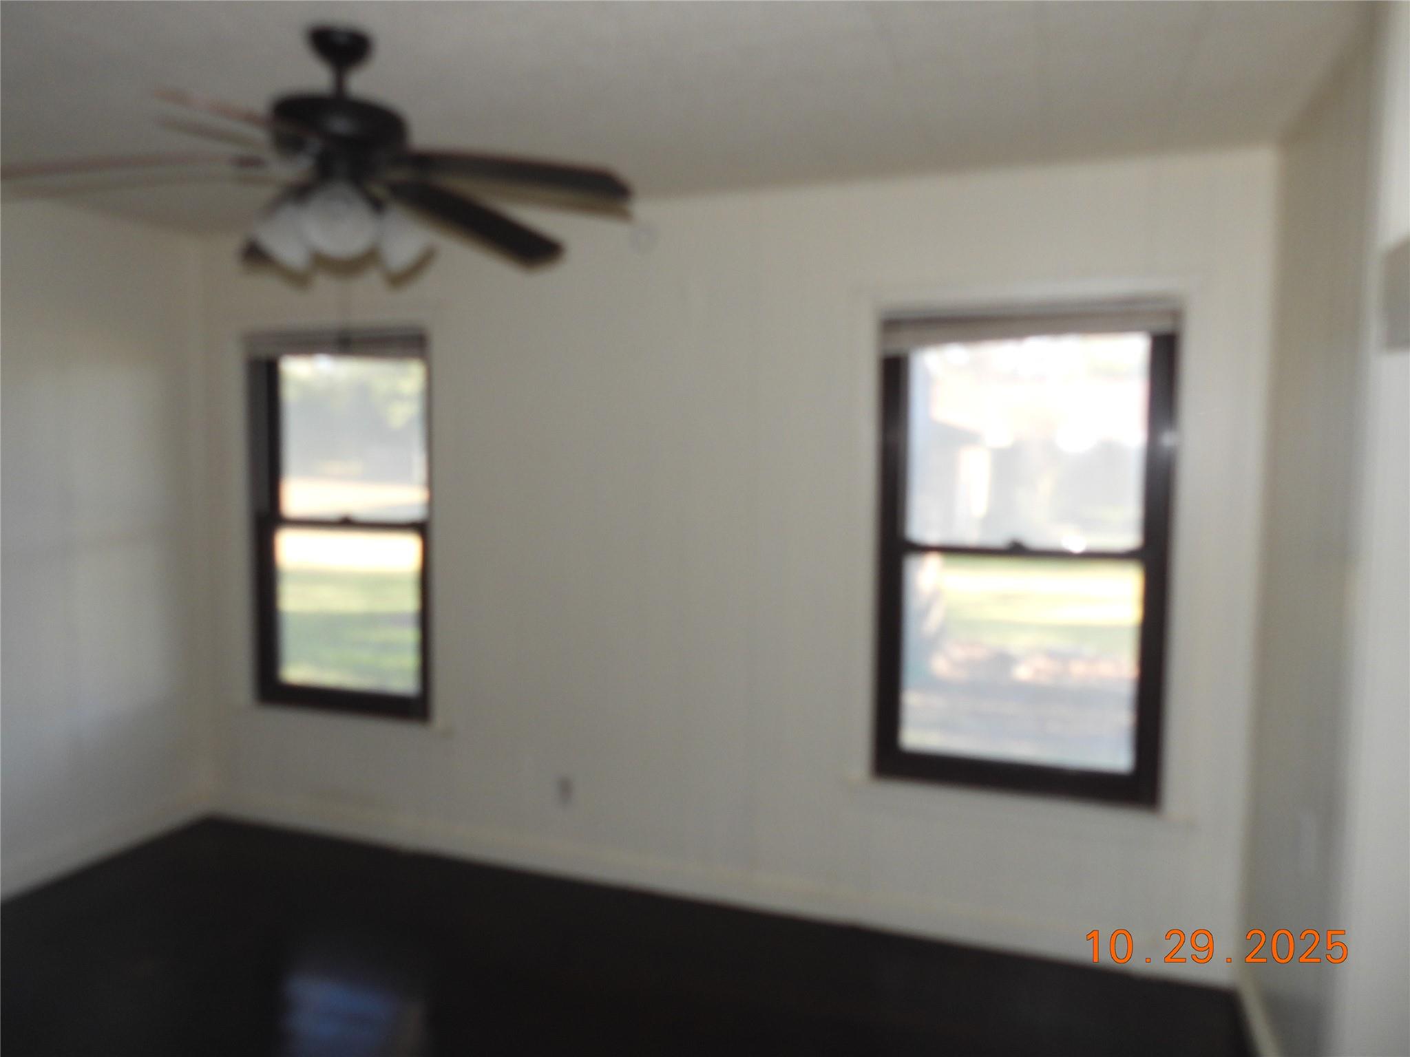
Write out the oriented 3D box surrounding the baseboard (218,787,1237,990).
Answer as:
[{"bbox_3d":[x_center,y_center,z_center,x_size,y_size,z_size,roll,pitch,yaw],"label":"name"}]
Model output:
[{"bbox_3d":[-0.264,1.228,3.521,3.863,0.125,0.022,2,4,19],"label":"baseboard"}]

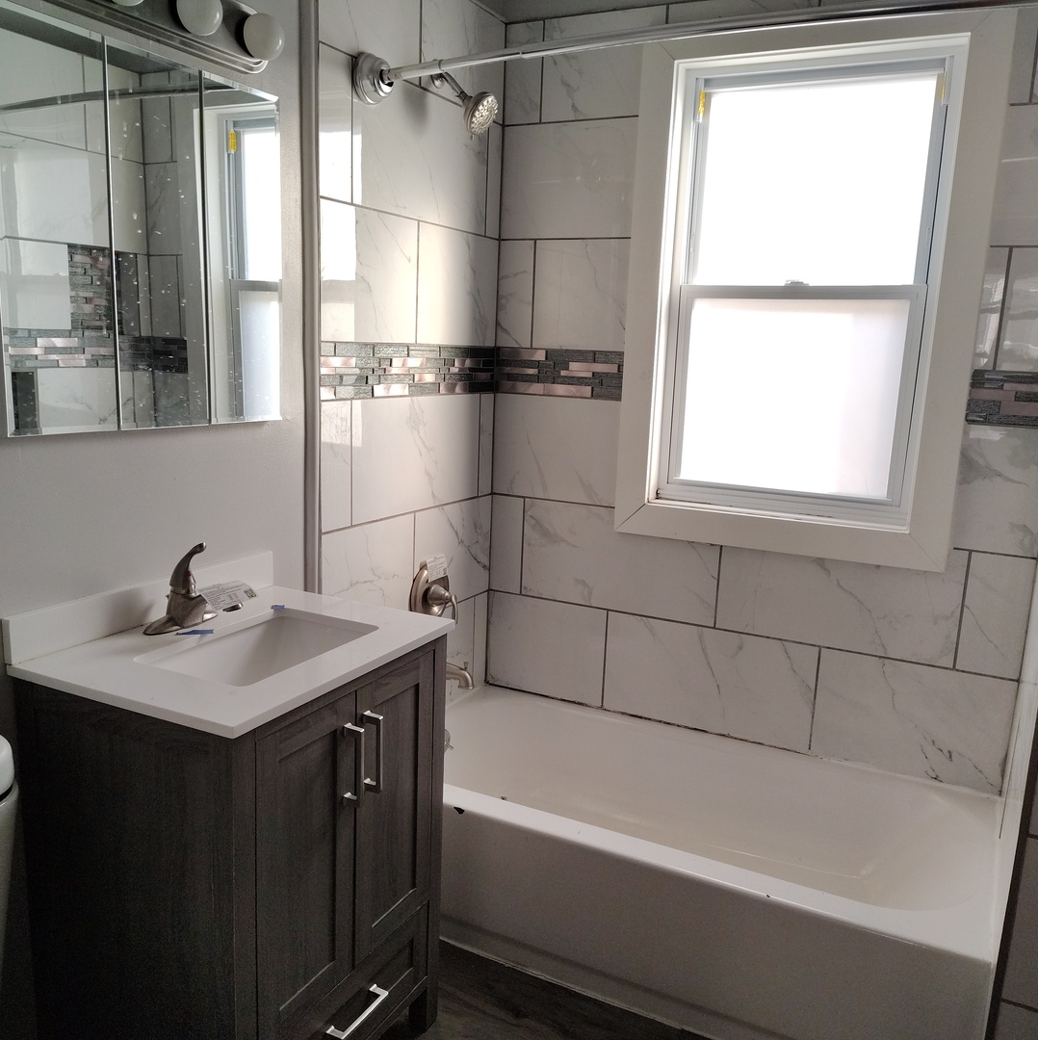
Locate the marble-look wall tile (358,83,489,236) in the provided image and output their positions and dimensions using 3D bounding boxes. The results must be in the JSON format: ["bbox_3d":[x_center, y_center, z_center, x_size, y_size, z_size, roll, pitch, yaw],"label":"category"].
[{"bbox_3d":[-0.233,-0.910,2.409,0.010,0.308,0.605,8,13,27],"label":"marble-look wall tile"}]

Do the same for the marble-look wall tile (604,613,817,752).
[{"bbox_3d":[0.524,0.447,2.693,0.605,0.297,0.010,7,12,27],"label":"marble-look wall tile"}]

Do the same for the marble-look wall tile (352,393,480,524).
[{"bbox_3d":[-0.261,-0.176,2.553,0.010,0.301,0.604,8,13,27],"label":"marble-look wall tile"}]

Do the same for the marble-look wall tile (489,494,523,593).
[{"bbox_3d":[-0.035,0.075,2.925,0.106,0.300,0.010,8,12,26],"label":"marble-look wall tile"}]

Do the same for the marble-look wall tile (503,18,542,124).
[{"bbox_3d":[0.015,-1.238,2.667,0.114,0.261,0.010,8,12,26],"label":"marble-look wall tile"}]

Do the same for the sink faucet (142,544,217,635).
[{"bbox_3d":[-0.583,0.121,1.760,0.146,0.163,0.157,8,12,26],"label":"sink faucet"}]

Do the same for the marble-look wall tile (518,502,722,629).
[{"bbox_3d":[0.283,0.117,2.769,0.605,0.300,0.010,7,12,27],"label":"marble-look wall tile"}]

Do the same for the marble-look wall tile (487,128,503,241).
[{"bbox_3d":[-0.073,-0.957,2.709,0.010,0.307,0.081,8,12,27],"label":"marble-look wall tile"}]

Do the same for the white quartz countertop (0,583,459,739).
[{"bbox_3d":[-0.474,0.225,1.720,0.478,0.019,0.615,8,12,26],"label":"white quartz countertop"}]

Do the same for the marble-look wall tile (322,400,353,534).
[{"bbox_3d":[-0.427,-0.126,2.235,0.010,0.300,0.107,8,12,27],"label":"marble-look wall tile"}]

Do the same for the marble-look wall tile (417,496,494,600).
[{"bbox_3d":[-0.189,0.098,2.769,0.010,0.302,0.417,8,13,27],"label":"marble-look wall tile"}]

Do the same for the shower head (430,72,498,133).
[{"bbox_3d":[-0.139,-1.045,2.372,0.180,0.170,0.100,7,12,27],"label":"shower head"}]

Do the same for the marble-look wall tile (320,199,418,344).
[{"bbox_3d":[-0.351,-0.578,2.280,0.010,0.303,0.380,7,12,27],"label":"marble-look wall tile"}]

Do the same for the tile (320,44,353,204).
[{"bbox_3d":[-0.401,-0.859,2.092,0.010,0.308,0.110,8,13,27],"label":"tile"}]

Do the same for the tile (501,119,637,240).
[{"bbox_3d":[0.131,-0.941,2.664,0.394,0.308,0.010,8,13,26],"label":"tile"}]

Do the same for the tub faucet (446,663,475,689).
[{"bbox_3d":[-0.195,0.418,2.661,0.152,0.084,0.058,8,13,26],"label":"tub faucet"}]

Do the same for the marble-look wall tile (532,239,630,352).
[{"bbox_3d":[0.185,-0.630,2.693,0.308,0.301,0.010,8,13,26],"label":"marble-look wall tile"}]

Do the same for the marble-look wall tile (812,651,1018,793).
[{"bbox_3d":[0.998,0.509,2.449,0.461,0.297,0.010,7,12,27],"label":"marble-look wall tile"}]

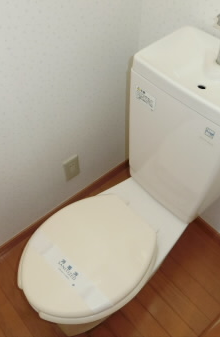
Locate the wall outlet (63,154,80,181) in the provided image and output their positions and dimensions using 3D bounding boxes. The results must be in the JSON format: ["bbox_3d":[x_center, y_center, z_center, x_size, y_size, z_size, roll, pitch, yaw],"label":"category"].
[{"bbox_3d":[-0.160,0.001,1.363,0.071,0.121,0.010,-35,59,-24],"label":"wall outlet"}]

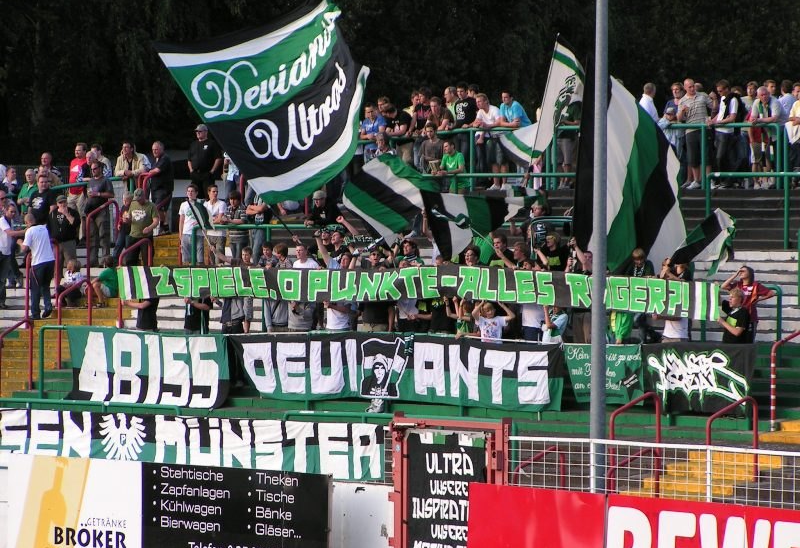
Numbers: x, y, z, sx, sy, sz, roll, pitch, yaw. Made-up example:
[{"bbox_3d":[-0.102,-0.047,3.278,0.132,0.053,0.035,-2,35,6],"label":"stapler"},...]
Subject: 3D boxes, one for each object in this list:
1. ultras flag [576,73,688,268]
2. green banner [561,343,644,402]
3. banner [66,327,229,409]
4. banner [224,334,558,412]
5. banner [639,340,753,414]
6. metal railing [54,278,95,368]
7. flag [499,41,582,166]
[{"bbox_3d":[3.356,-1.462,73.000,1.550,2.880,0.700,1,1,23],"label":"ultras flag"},{"bbox_3d":[2.805,1.387,69.848,0.120,0.849,1.494,0,1,-45],"label":"green banner"},{"bbox_3d":[-3.936,1.426,76.245,0.300,1.172,3.630,0,1,-45],"label":"banner"},{"bbox_3d":[-0.174,1.366,72.654,0.250,1.035,6.727,0,1,-45],"label":"banner"},{"bbox_3d":[4.072,1.438,68.619,0.150,1.007,2.037,0,1,-45],"label":"banner"},{"bbox_3d":[-5.143,0.783,79.000,0.080,1.420,0.720,1,1,45],"label":"metal railing"},{"bbox_3d":[2.155,-2.594,75.500,1.200,1.930,0.550,1,1,23],"label":"flag"}]

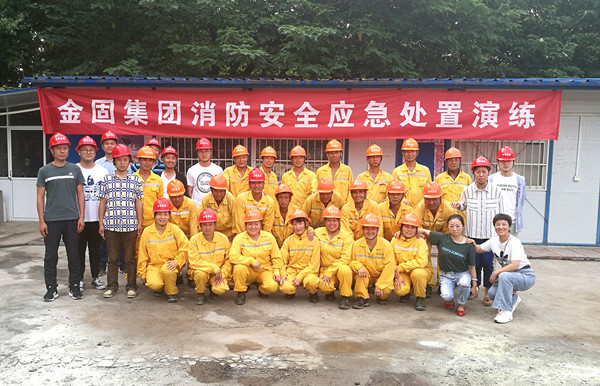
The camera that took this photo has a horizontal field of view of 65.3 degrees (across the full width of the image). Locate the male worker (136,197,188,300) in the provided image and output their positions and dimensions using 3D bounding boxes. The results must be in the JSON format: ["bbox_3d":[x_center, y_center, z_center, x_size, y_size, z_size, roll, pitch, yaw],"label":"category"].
[{"bbox_3d":[-1.542,0.609,5.250,0.570,1.090,0.720,0,5,-6],"label":"male worker"}]

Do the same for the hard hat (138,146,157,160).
[{"bbox_3d":[-1.768,-0.459,5.400,0.215,0.160,0.275,-1,10,-22],"label":"hard hat"}]

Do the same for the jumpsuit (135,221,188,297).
[{"bbox_3d":[-1.528,0.696,5.200,0.560,0.748,0.640,0,4,-10],"label":"jumpsuit"}]

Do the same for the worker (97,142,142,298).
[{"bbox_3d":[-1.960,0.286,5.124,0.470,1.640,0.300,-1,6,-10],"label":"worker"}]

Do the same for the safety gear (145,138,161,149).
[{"bbox_3d":[-1.940,-0.651,6.167,0.220,0.150,0.280,-1,6,-8],"label":"safety gear"}]

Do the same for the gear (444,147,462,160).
[{"bbox_3d":[1.873,-0.475,5.700,0.215,0.160,0.275,2,2,17],"label":"gear"}]

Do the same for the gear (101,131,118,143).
[{"bbox_3d":[-2.452,-0.718,6.030,0.215,0.160,0.275,0,-8,-20],"label":"gear"}]

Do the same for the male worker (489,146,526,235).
[{"bbox_3d":[2.471,0.308,5.600,0.500,1.723,0.330,2,5,18],"label":"male worker"}]

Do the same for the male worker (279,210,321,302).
[{"bbox_3d":[0.000,0.651,5.170,0.470,0.920,0.620,0,6,-3],"label":"male worker"}]

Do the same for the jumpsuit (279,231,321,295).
[{"bbox_3d":[-0.006,0.746,5.200,0.460,0.674,0.620,1,4,0],"label":"jumpsuit"}]

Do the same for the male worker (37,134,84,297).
[{"bbox_3d":[-2.558,0.237,5.009,0.500,1.755,0.310,-1,6,-15],"label":"male worker"}]

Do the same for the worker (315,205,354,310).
[{"bbox_3d":[0.377,0.652,5.120,0.460,1.045,0.700,1,4,3],"label":"worker"}]

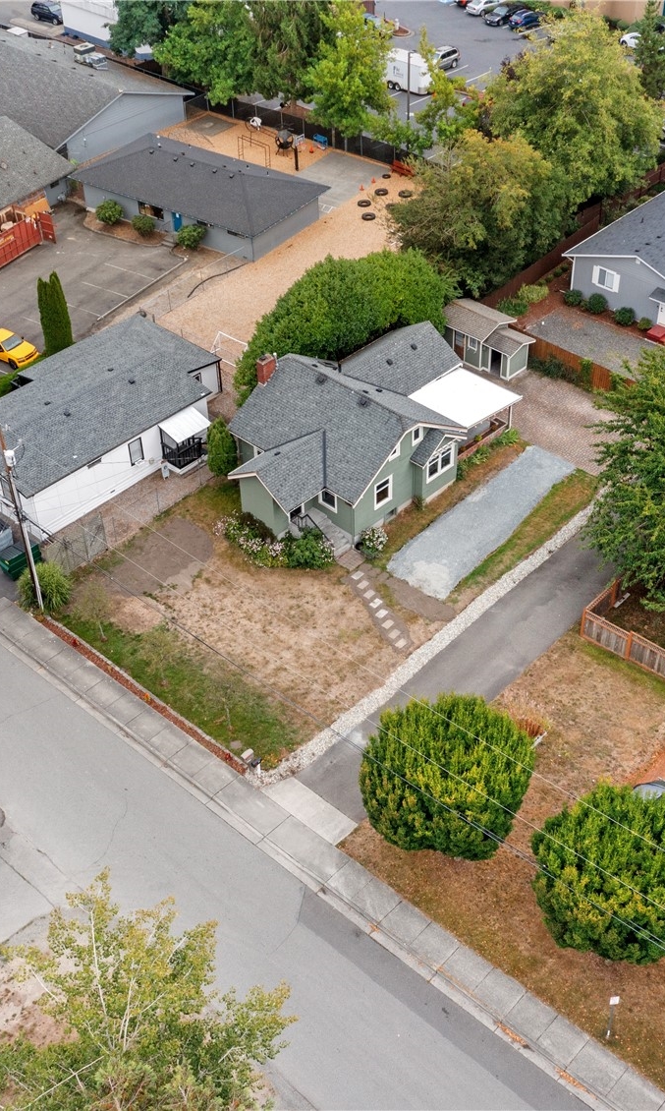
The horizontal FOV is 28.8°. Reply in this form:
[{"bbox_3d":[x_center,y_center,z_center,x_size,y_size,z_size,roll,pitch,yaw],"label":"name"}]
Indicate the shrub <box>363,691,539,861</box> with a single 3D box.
[{"bbox_3d":[4.610,9.101,52.282,7.000,6.300,7.000,-1,40,1],"label":"shrub"}]

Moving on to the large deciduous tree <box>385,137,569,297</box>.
[{"bbox_3d":[9.399,-23.980,88.676,12.000,9.400,12.000,-1,40,1],"label":"large deciduous tree"}]

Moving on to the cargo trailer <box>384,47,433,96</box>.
[{"bbox_3d":[6.999,-43.322,116.922,6.000,2.750,2.400,28,49,32],"label":"cargo trailer"}]

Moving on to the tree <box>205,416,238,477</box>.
[{"bbox_3d":[-6.192,-6.102,72.434,1.750,3.900,1.750,-1,40,1],"label":"tree"}]

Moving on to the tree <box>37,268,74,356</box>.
[{"bbox_3d":[-17.311,-14.903,81.209,2.100,6.500,2.100,30,50,32],"label":"tree"}]

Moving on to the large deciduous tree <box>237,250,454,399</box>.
[{"bbox_3d":[1.056,-15.140,81.495,6.800,6.200,16.000,30,50,33],"label":"large deciduous tree"}]

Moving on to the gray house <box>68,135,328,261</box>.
[{"bbox_3d":[-10.155,-27.952,98.238,18.100,4.000,9.500,24,47,26],"label":"gray house"}]

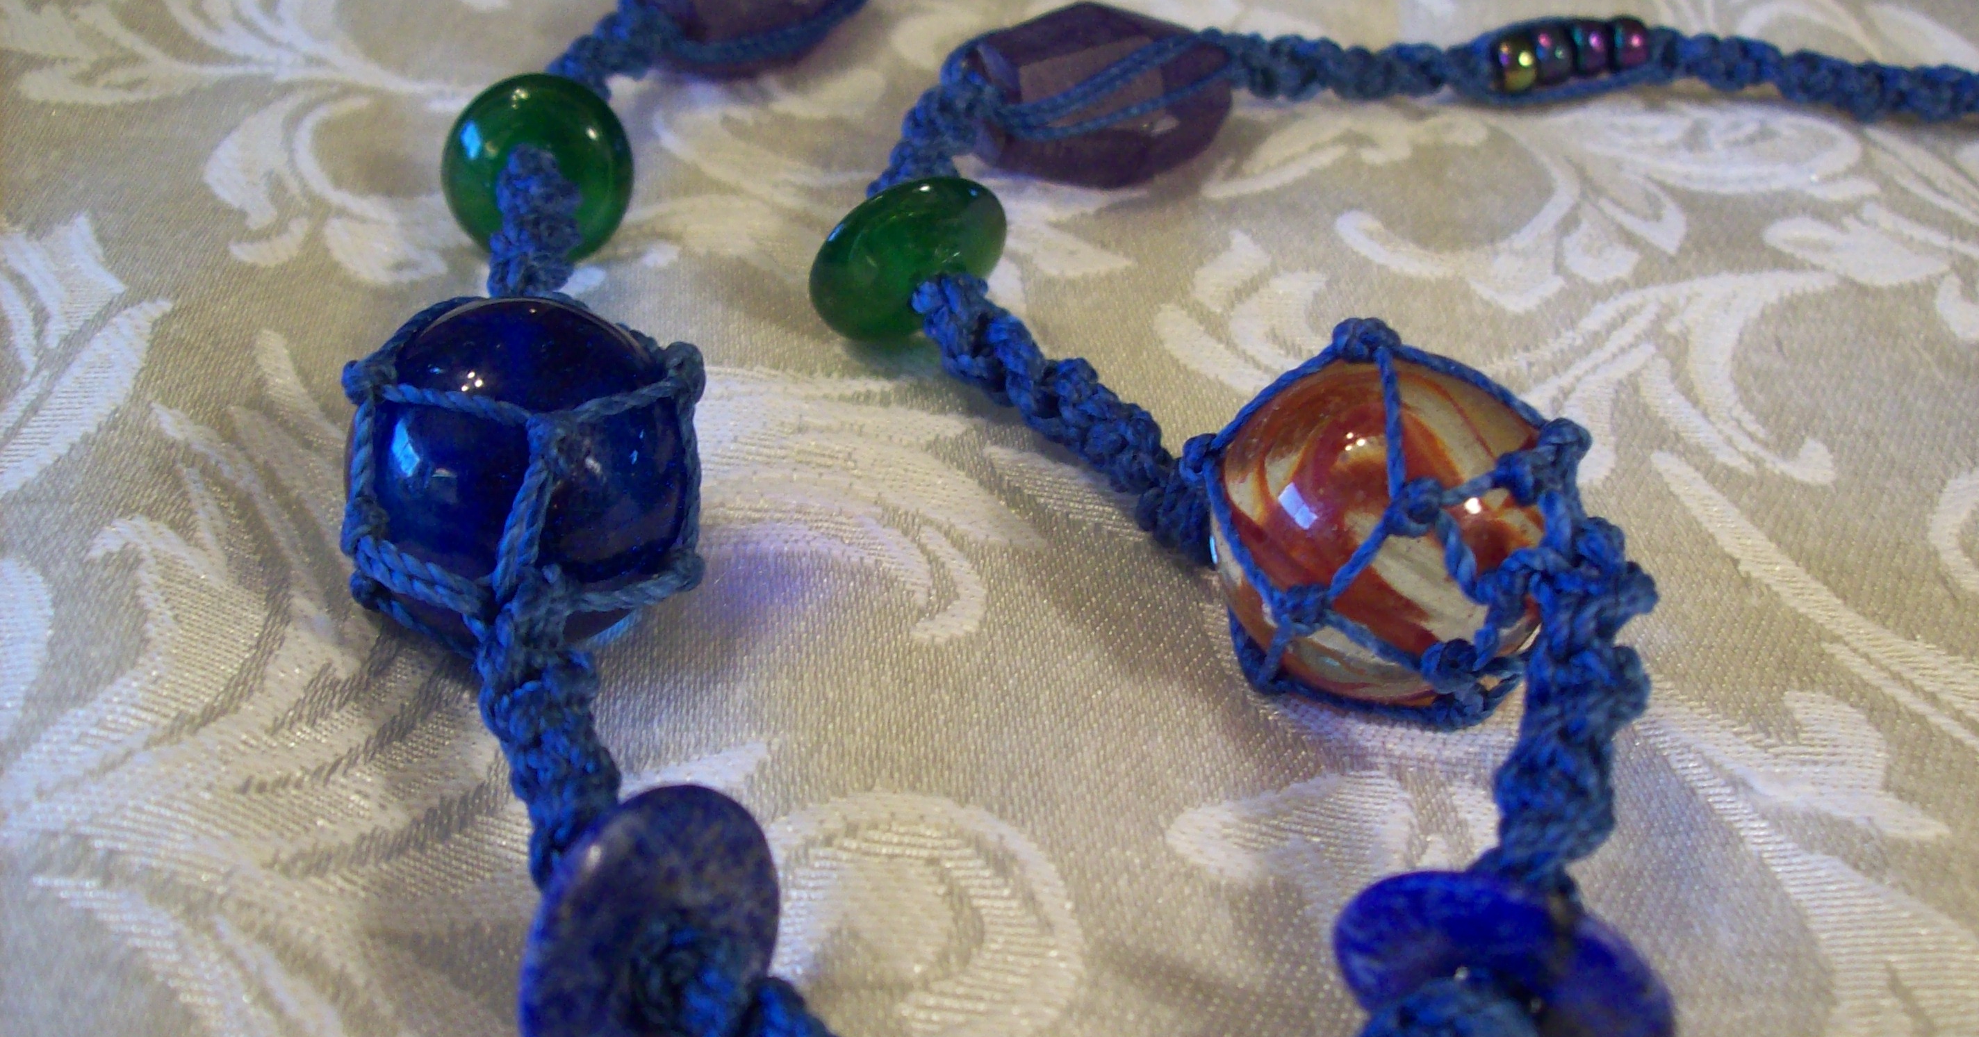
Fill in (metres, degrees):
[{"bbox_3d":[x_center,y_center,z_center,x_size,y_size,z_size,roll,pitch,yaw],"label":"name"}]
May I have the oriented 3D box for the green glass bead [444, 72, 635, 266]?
[{"bbox_3d":[-0.028,-0.022,0.129,0.012,0.012,0.006,-3,5,-12],"label":"green glass bead"}]

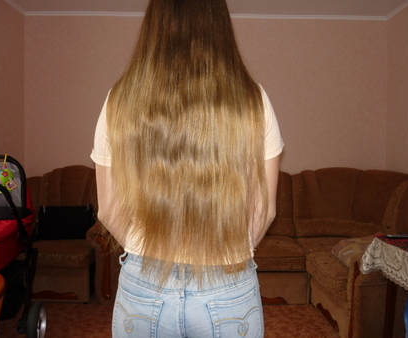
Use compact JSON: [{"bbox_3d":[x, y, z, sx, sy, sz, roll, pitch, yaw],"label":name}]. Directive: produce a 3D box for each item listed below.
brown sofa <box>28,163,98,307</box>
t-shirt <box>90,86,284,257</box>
[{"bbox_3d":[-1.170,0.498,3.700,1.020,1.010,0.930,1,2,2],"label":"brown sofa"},{"bbox_3d":[-0.045,0.000,1.100,0.490,0.480,0.270,1,2,0],"label":"t-shirt"}]

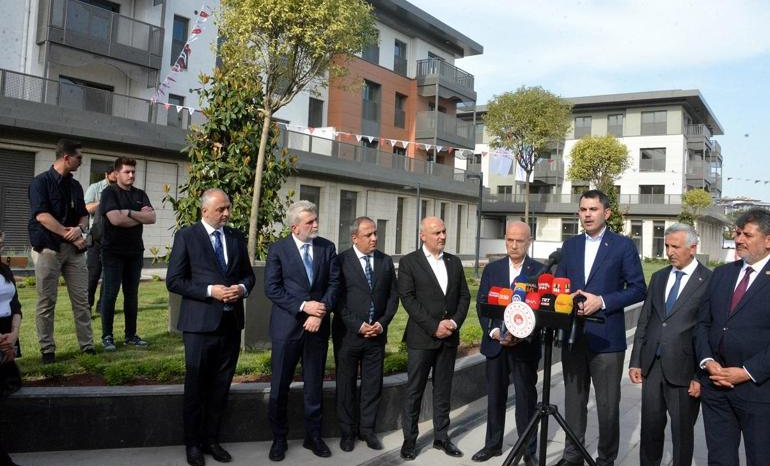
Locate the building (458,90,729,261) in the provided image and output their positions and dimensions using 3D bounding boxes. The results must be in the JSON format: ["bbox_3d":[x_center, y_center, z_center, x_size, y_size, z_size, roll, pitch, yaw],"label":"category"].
[{"bbox_3d":[20.800,-4.700,62.200,24.500,13.600,22.500,2,0,36],"label":"building"}]

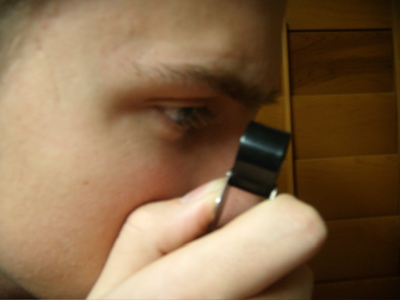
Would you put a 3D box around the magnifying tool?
[{"bbox_3d":[0.018,0.014,0.158,0.017,0.046,0.023,18,0,10],"label":"magnifying tool"}]

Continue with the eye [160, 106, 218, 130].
[{"bbox_3d":[-0.004,-0.012,0.167,0.014,0.011,0.028,9,1,25],"label":"eye"}]

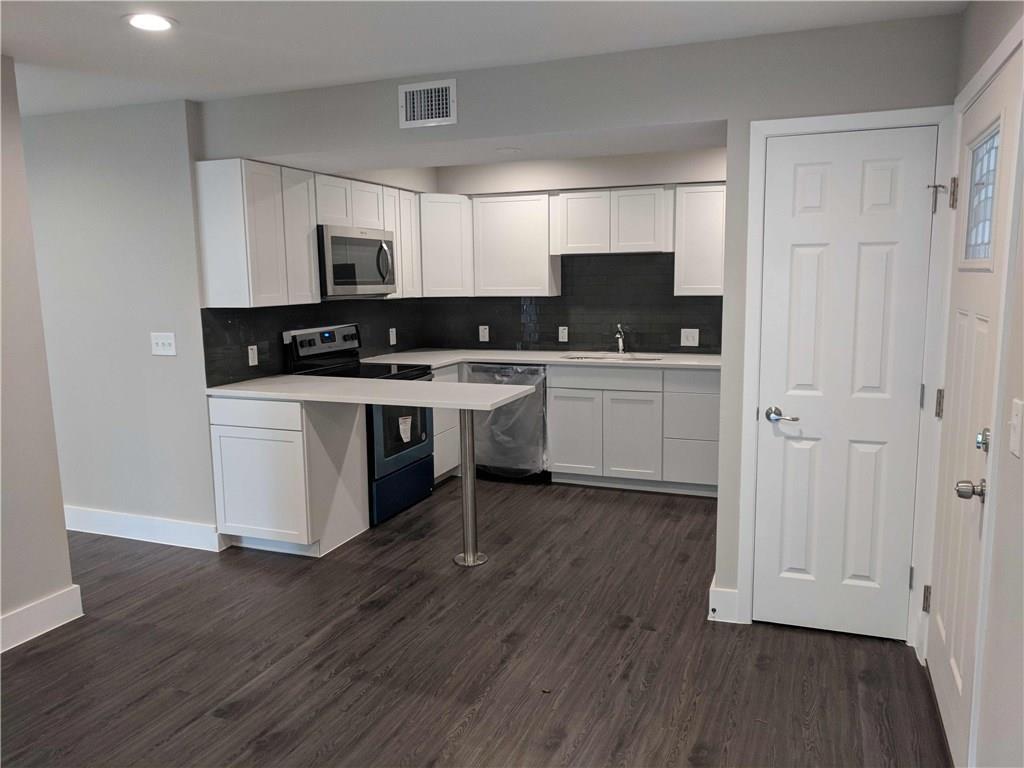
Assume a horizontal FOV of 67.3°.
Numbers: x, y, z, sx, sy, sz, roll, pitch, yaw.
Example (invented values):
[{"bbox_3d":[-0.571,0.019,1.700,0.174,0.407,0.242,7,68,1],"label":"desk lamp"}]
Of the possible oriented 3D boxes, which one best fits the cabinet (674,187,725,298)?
[{"bbox_3d":[1.383,-1.013,5.438,0.403,0.765,0.323,2,8,21],"label":"cabinet"}]

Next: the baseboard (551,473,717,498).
[{"bbox_3d":[0.885,0.695,5.384,1.260,0.104,0.020,2,9,21],"label":"baseboard"}]

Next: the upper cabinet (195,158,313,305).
[{"bbox_3d":[-1.423,-0.830,4.368,0.330,0.765,0.620,2,9,22],"label":"upper cabinet"}]

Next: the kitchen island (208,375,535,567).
[{"bbox_3d":[-0.766,0.474,4.246,1.691,0.914,0.615,2,8,21],"label":"kitchen island"}]

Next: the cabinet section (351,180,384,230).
[{"bbox_3d":[-1.080,-1.164,5.089,0.318,0.291,0.374,2,8,21],"label":"cabinet section"}]

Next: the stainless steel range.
[{"bbox_3d":[-0.956,0.221,5.125,0.680,1.190,0.762,2,9,22],"label":"stainless steel range"}]

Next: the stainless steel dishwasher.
[{"bbox_3d":[0.083,0.251,5.861,0.605,0.870,0.610,2,9,21],"label":"stainless steel dishwasher"}]

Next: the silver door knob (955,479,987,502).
[{"bbox_3d":[1.298,0.300,2.179,0.072,0.066,0.066,2,9,21],"label":"silver door knob"}]

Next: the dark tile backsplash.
[{"bbox_3d":[-0.001,-0.458,4.861,2.600,0.747,2.540,2,8,21],"label":"dark tile backsplash"}]

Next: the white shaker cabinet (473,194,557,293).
[{"bbox_3d":[0.048,-1.051,5.862,0.600,0.755,0.330,2,9,21],"label":"white shaker cabinet"}]

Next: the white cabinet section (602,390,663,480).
[{"bbox_3d":[0.952,0.319,5.660,0.420,0.613,0.610,2,8,21],"label":"white cabinet section"}]

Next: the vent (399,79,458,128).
[{"bbox_3d":[-0.393,-1.304,3.587,0.297,0.195,0.022,2,9,21],"label":"vent"}]

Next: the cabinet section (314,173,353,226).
[{"bbox_3d":[-1.217,-1.114,4.736,0.318,0.291,0.391,2,8,21],"label":"cabinet section"}]

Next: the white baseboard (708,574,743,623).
[{"bbox_3d":[0.934,0.964,3.380,0.122,0.137,0.063,2,8,21],"label":"white baseboard"}]

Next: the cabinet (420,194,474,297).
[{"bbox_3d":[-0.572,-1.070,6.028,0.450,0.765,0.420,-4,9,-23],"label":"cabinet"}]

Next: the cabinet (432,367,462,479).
[{"bbox_3d":[-0.772,0.293,5.675,0.630,0.885,0.497,2,8,21],"label":"cabinet"}]

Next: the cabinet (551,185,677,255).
[{"bbox_3d":[0.763,-1.188,5.659,0.925,0.463,0.320,2,8,21],"label":"cabinet"}]

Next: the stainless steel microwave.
[{"bbox_3d":[-1.121,-0.775,4.976,0.405,0.440,0.766,2,8,21],"label":"stainless steel microwave"}]

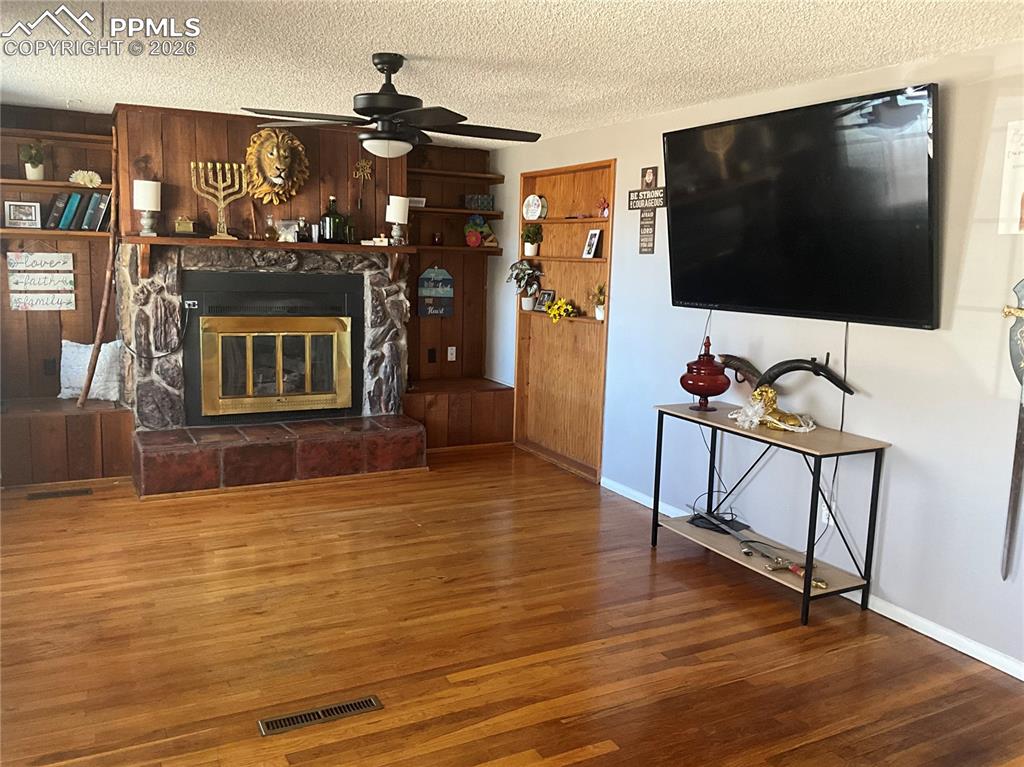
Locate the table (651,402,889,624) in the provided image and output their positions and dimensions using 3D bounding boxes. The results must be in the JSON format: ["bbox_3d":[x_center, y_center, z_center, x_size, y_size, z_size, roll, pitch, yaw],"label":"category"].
[{"bbox_3d":[1.149,0.554,4.037,0.414,0.730,1.082,-3,10,-28],"label":"table"}]

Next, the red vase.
[{"bbox_3d":[0.987,-0.059,4.391,0.261,0.366,0.261,2,9,0],"label":"red vase"}]

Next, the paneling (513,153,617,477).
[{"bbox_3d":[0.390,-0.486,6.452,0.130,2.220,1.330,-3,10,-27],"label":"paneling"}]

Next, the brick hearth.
[{"bbox_3d":[-1.589,0.483,6.053,1.930,0.315,0.520,-3,10,-27],"label":"brick hearth"}]

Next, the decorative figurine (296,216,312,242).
[{"bbox_3d":[-1.378,-1.009,5.685,0.101,0.170,0.080,-3,10,-28],"label":"decorative figurine"}]

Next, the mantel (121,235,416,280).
[{"bbox_3d":[-1.533,-0.798,5.628,1.869,0.241,0.237,-3,10,-28],"label":"mantel"}]

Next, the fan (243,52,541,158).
[{"bbox_3d":[-0.560,-1.239,3.859,1.300,0.440,1.300,-3,10,-27],"label":"fan"}]

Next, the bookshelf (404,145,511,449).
[{"bbox_3d":[-0.499,-0.680,6.659,0.918,2.279,0.592,-3,10,-28],"label":"bookshelf"}]

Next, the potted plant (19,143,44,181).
[{"bbox_3d":[-3.146,-1.455,5.617,0.146,0.246,0.139,-3,10,-27],"label":"potted plant"}]

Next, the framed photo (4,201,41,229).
[{"bbox_3d":[-3.183,-1.096,5.586,0.202,0.168,0.040,-3,10,-27],"label":"framed photo"}]

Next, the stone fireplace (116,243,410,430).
[{"bbox_3d":[-1.700,-0.352,5.996,1.880,1.191,0.548,-3,10,-28],"label":"stone fireplace"}]

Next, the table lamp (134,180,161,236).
[{"bbox_3d":[-2.310,-1.109,5.437,0.164,0.342,0.164,-3,10,-27],"label":"table lamp"}]

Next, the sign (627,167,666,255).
[{"bbox_3d":[0.785,-1.005,4.998,0.021,0.493,0.391,-3,10,-28],"label":"sign"}]

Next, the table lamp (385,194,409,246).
[{"bbox_3d":[-0.790,-1.123,5.963,0.169,0.355,0.169,2,9,0],"label":"table lamp"}]

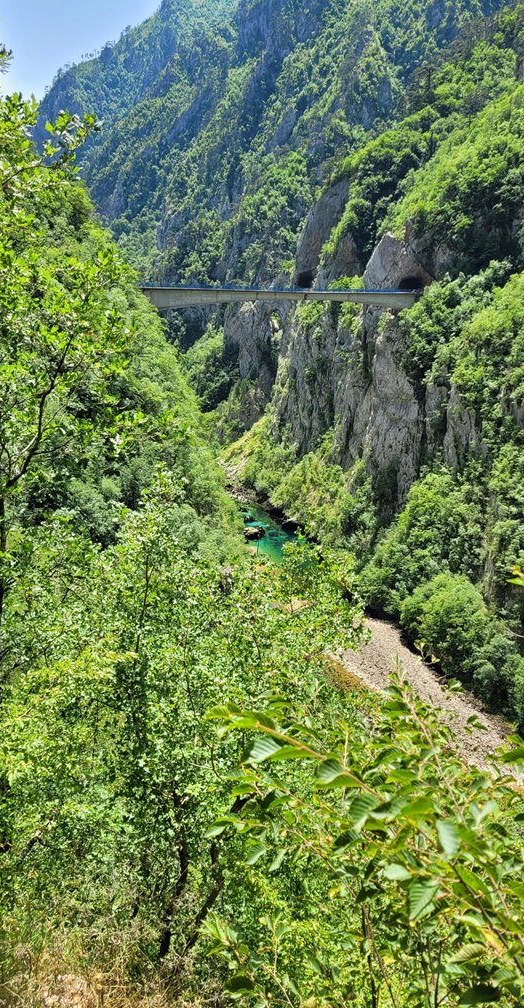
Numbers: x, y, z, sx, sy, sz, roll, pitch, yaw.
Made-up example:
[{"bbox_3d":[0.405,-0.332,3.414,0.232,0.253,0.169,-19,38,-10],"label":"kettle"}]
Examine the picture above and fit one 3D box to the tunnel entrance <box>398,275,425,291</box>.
[{"bbox_3d":[51.563,-76.202,262.000,9.000,5.300,2.500,12,19,39],"label":"tunnel entrance"}]

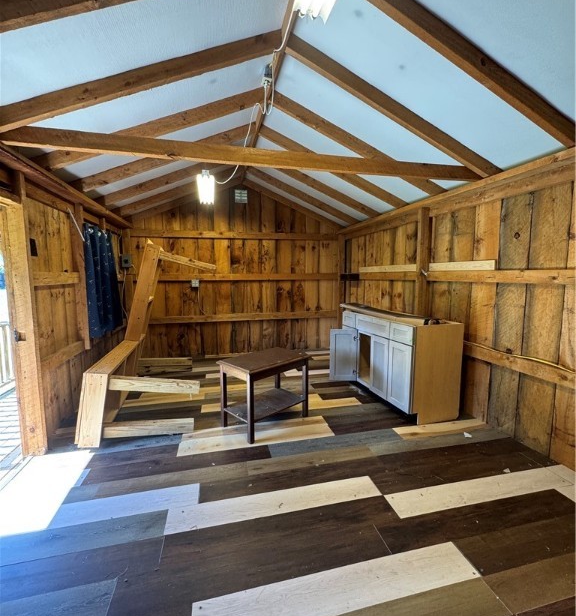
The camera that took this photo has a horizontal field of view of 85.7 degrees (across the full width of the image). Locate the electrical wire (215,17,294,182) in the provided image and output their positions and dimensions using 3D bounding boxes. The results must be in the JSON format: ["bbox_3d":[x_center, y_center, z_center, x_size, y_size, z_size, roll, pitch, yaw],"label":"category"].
[{"bbox_3d":[-0.332,-1.438,2.380,0.465,0.640,1.350,-2,6,-13],"label":"electrical wire"}]

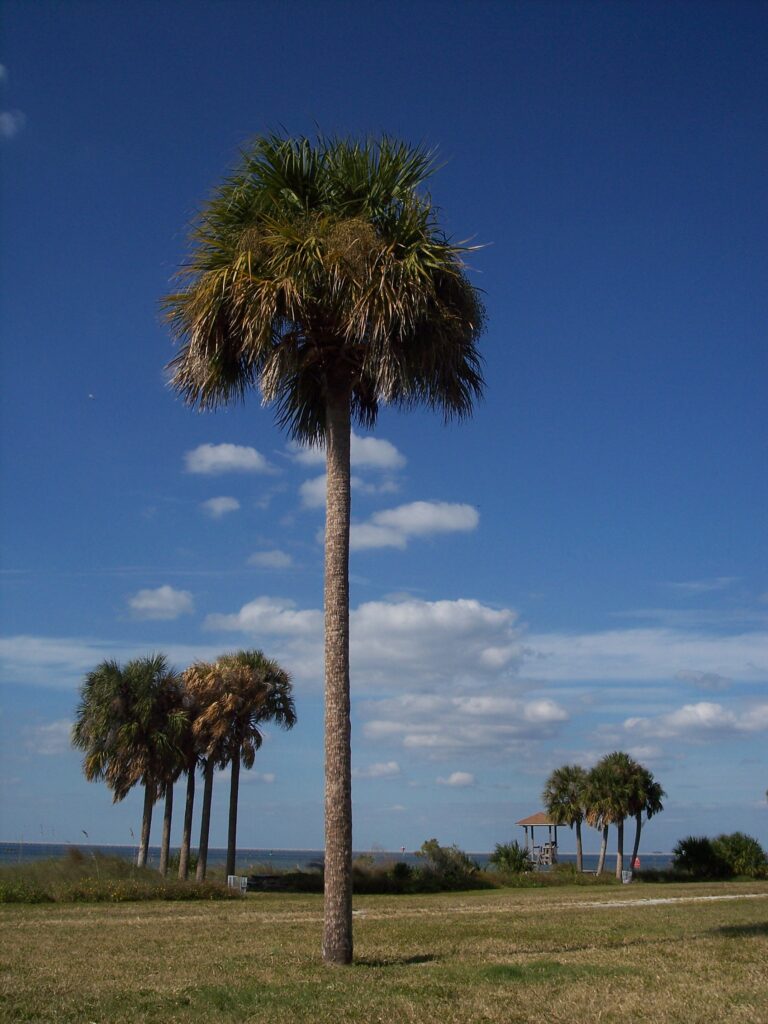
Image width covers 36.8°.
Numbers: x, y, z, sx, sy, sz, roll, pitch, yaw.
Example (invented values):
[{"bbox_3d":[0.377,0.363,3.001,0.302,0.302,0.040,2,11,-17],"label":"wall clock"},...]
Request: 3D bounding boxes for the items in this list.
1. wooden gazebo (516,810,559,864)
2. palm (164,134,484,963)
[{"bbox_3d":[11.184,23.189,81.733,2.914,3.750,2.914,-6,-18,22],"label":"wooden gazebo"},{"bbox_3d":[-1.029,-0.116,18.358,5.230,13.507,5.230,1,-16,0],"label":"palm"}]

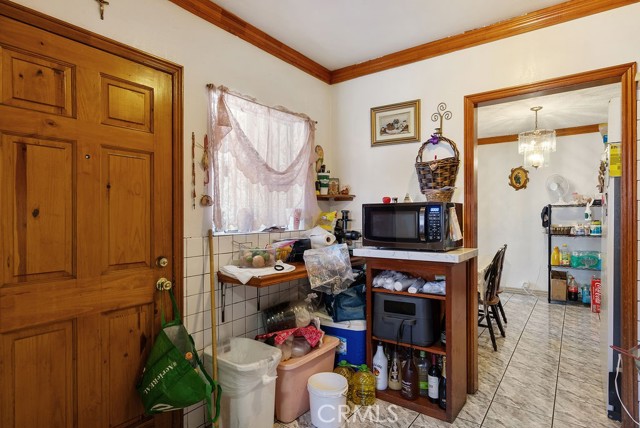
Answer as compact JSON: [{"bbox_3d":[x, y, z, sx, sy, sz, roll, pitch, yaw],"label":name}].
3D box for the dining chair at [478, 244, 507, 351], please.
[{"bbox_3d":[1.560,0.785,3.382,0.520,0.930,0.460,0,0,37],"label":"dining chair"}]

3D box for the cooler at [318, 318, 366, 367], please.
[{"bbox_3d":[0.195,1.037,2.772,0.460,0.430,0.330,0,0,32],"label":"cooler"}]

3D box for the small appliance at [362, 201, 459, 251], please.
[{"bbox_3d":[0.646,0.085,2.381,0.560,0.310,0.450,0,0,37],"label":"small appliance"}]

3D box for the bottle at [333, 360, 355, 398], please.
[{"bbox_3d":[0.171,1.120,2.310,0.150,0.260,0.150,0,0,37],"label":"bottle"}]

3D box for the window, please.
[{"bbox_3d":[-0.339,-0.322,2.466,0.090,0.910,1.050,0,0,37],"label":"window"}]

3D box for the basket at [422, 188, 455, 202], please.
[{"bbox_3d":[0.813,-0.120,2.310,0.200,0.100,0.190,0,0,37],"label":"basket"}]

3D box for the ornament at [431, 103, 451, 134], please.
[{"bbox_3d":[0.885,-0.690,2.463,0.160,0.250,0.050,0,0,37],"label":"ornament"}]

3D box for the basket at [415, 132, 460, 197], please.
[{"bbox_3d":[0.834,-0.346,2.390,0.300,0.440,0.220,0,0,37],"label":"basket"}]

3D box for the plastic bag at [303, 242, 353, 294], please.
[{"bbox_3d":[0.055,0.350,2.170,0.280,0.300,0.160,-12,-6,17],"label":"plastic bag"}]

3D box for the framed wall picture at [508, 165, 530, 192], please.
[{"bbox_3d":[3.102,-0.558,5.269,0.270,0.380,0.030,0,0,37],"label":"framed wall picture"}]

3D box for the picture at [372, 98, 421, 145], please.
[{"bbox_3d":[0.595,-0.718,2.707,0.425,0.320,0.030,0,0,37],"label":"picture"}]

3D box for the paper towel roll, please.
[{"bbox_3d":[-0.008,0.198,2.530,0.110,0.110,0.260,0,0,-44],"label":"paper towel roll"}]

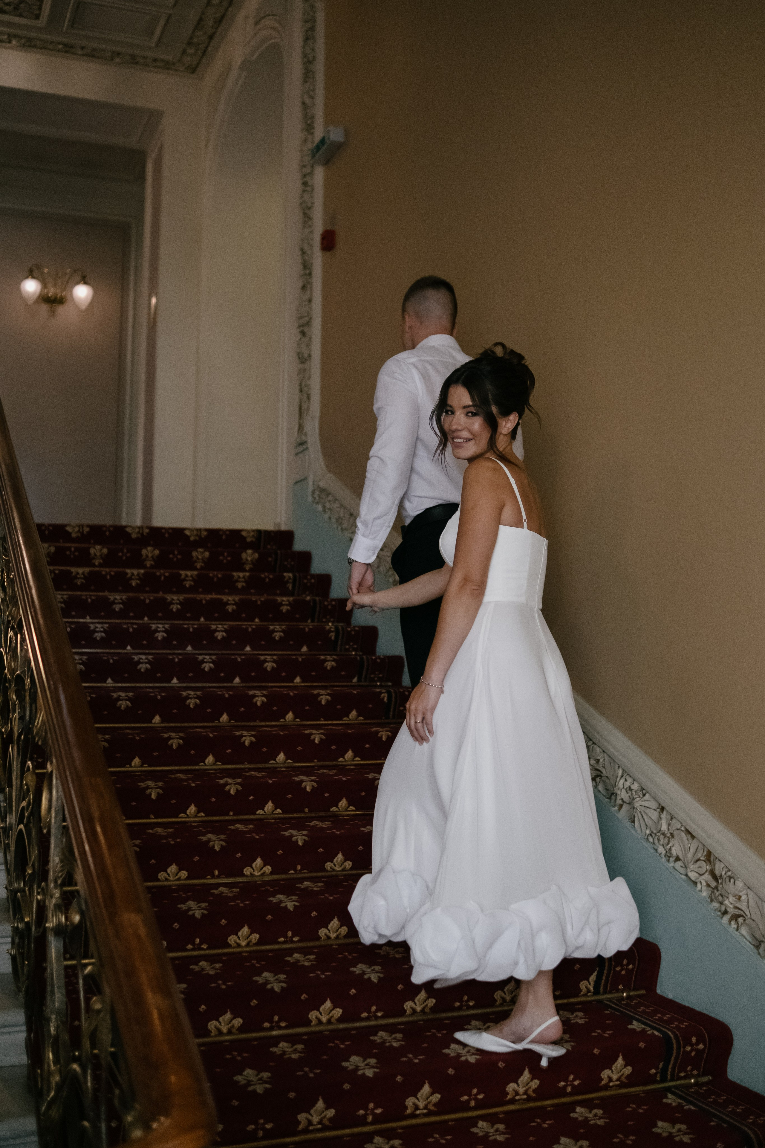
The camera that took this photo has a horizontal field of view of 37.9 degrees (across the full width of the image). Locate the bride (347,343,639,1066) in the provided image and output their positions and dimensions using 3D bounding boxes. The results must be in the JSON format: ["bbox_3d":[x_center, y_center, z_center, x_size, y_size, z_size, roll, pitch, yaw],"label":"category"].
[{"bbox_3d":[0.237,0.301,2.860,0.770,1.760,0.630,-2,-5,30],"label":"bride"}]

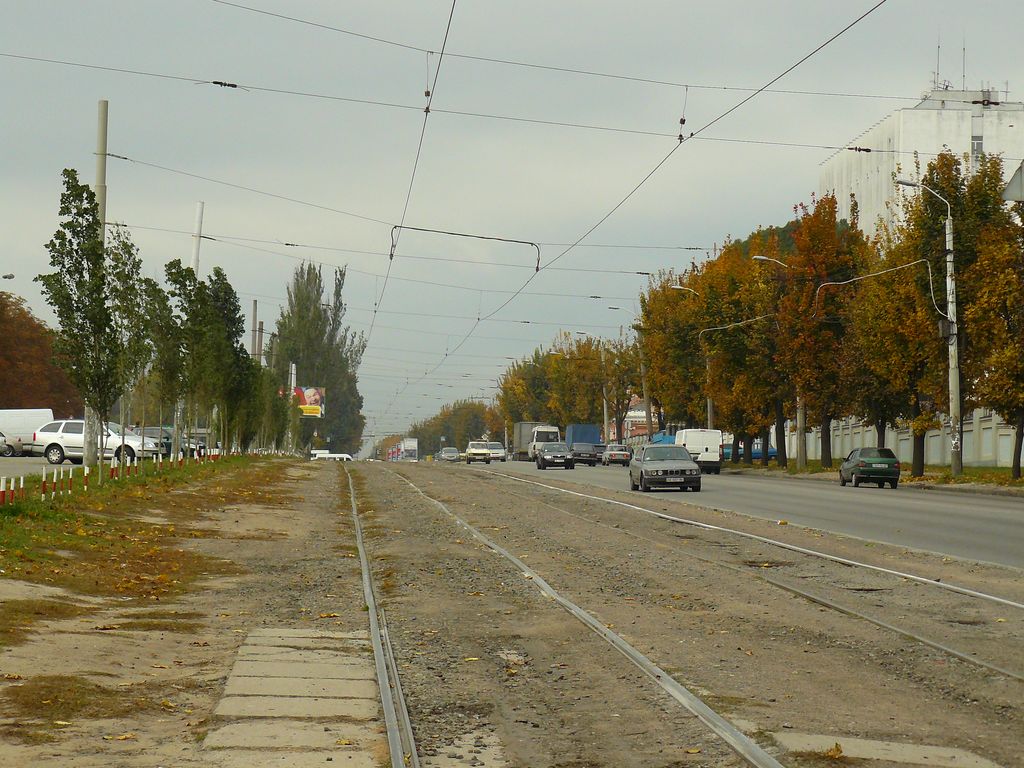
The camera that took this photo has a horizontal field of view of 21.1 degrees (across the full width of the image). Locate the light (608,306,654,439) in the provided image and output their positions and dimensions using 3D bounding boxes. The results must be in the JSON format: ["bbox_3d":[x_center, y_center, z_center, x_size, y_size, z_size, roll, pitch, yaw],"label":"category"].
[{"bbox_3d":[8.985,-0.056,206.000,3.200,11.400,0.500,0,-1,-4],"label":"light"}]

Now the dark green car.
[{"bbox_3d":[12.520,2.937,96.814,1.670,1.410,4.000,0,-1,-4],"label":"dark green car"}]

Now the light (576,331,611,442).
[{"bbox_3d":[7.174,0.919,240.700,2.800,11.000,0.450,0,-1,-4],"label":"light"}]

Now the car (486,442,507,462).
[{"bbox_3d":[-1.410,5.314,213.014,1.700,1.420,4.300,0,-1,-4],"label":"car"}]

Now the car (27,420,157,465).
[{"bbox_3d":[-14.000,1.993,93.815,4.570,1.470,1.770,0,-1,16],"label":"car"}]

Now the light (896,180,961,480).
[{"bbox_3d":[15.745,-2.098,104.000,2.350,11.200,0.450,0,-1,-4],"label":"light"}]

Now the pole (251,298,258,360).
[{"bbox_3d":[-16.287,-0.472,173.000,0.360,9.800,0.360,0,-1,-4],"label":"pole"}]

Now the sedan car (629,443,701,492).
[{"bbox_3d":[4.610,2.546,83.514,1.760,1.410,4.720,0,-1,-4],"label":"sedan car"}]

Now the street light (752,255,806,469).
[{"bbox_3d":[13.521,-1.085,138.800,2.650,10.800,0.450,0,-1,-4],"label":"street light"}]

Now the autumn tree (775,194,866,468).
[{"bbox_3d":[15.051,-2.557,134.000,4.300,13.100,4.500,0,-1,-4],"label":"autumn tree"}]

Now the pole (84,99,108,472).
[{"bbox_3d":[-10.999,-2.640,73.000,0.380,9.900,0.380,2,0,-4],"label":"pole"}]

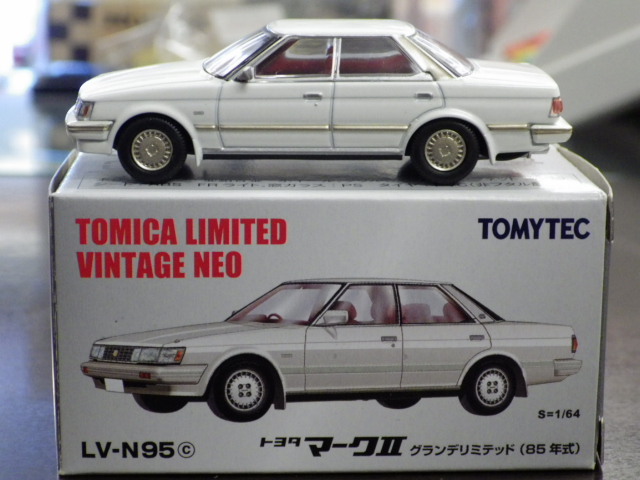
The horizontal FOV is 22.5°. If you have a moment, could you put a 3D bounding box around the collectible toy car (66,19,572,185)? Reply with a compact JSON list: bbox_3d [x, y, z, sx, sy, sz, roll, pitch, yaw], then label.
[{"bbox_3d":[0.000,-0.021,0.238,0.073,0.022,0.027,0,12,-2],"label":"collectible toy car"}]

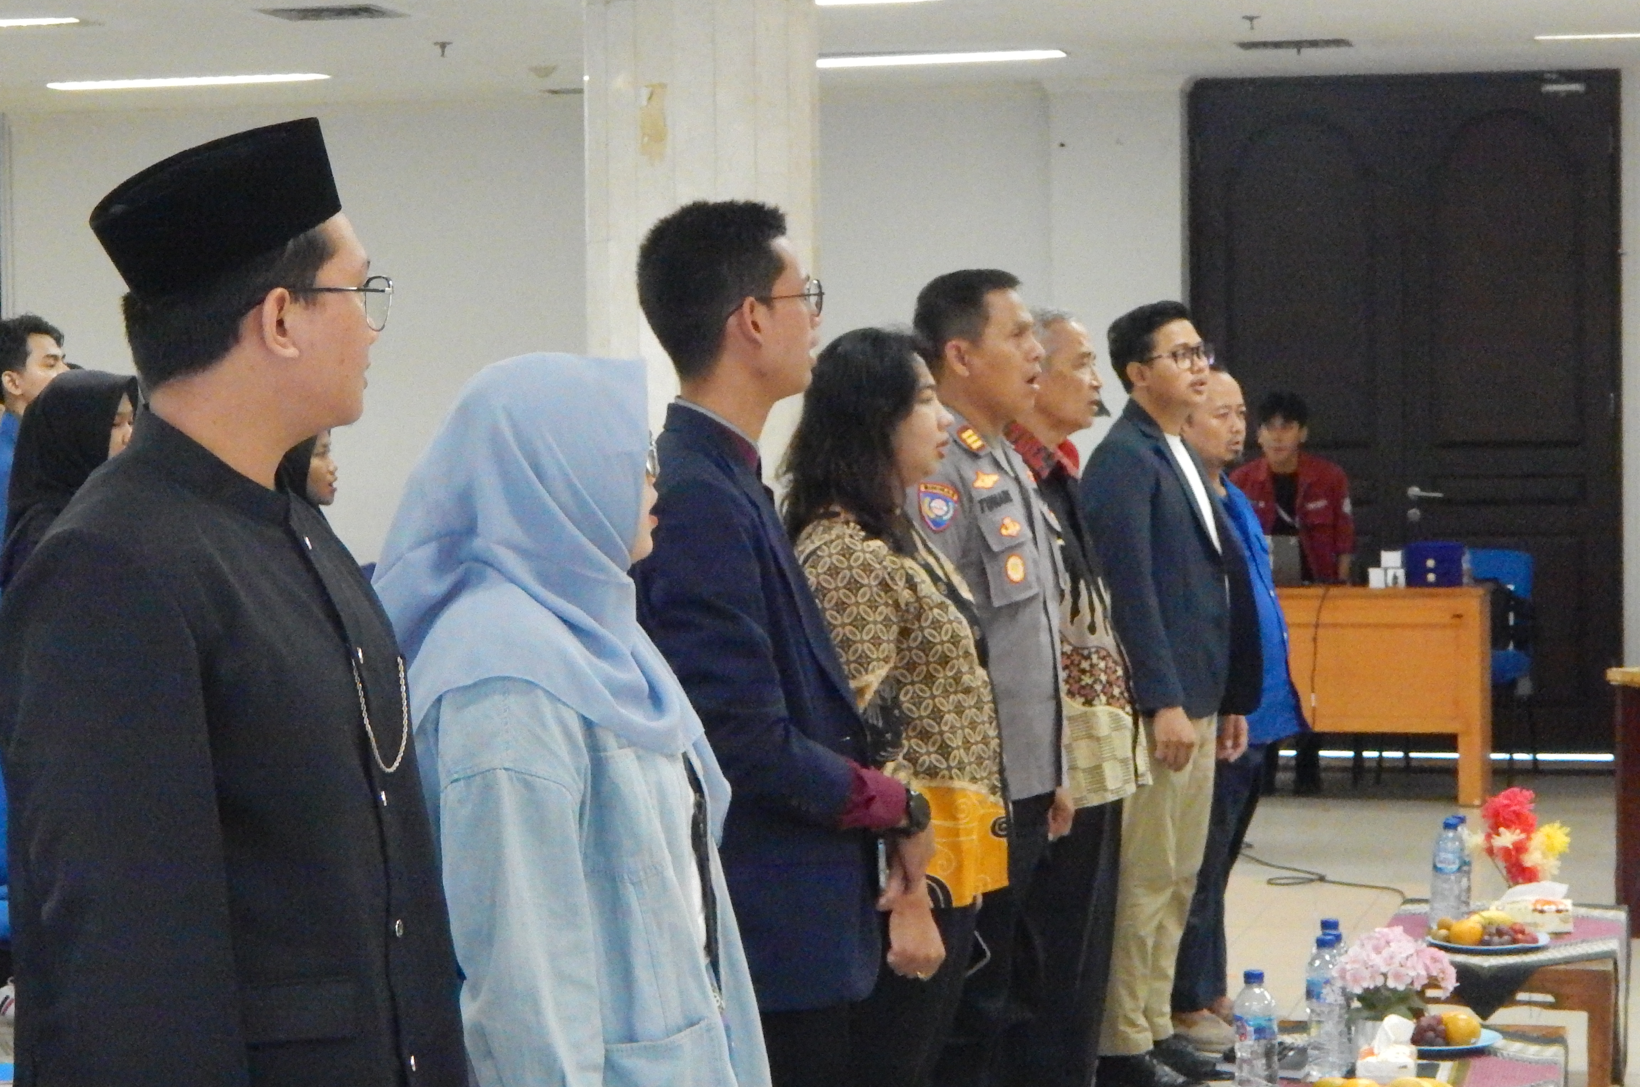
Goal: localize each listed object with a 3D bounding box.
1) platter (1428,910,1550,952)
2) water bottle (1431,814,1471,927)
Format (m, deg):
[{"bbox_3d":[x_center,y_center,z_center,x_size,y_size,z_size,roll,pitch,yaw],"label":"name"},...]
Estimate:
[{"bbox_3d":[1.362,0.786,8.202,0.255,0.076,0.255,0,3,13],"label":"platter"},{"bbox_3d":[1.329,0.694,8.497,0.066,0.232,0.066,0,3,13],"label":"water bottle"}]

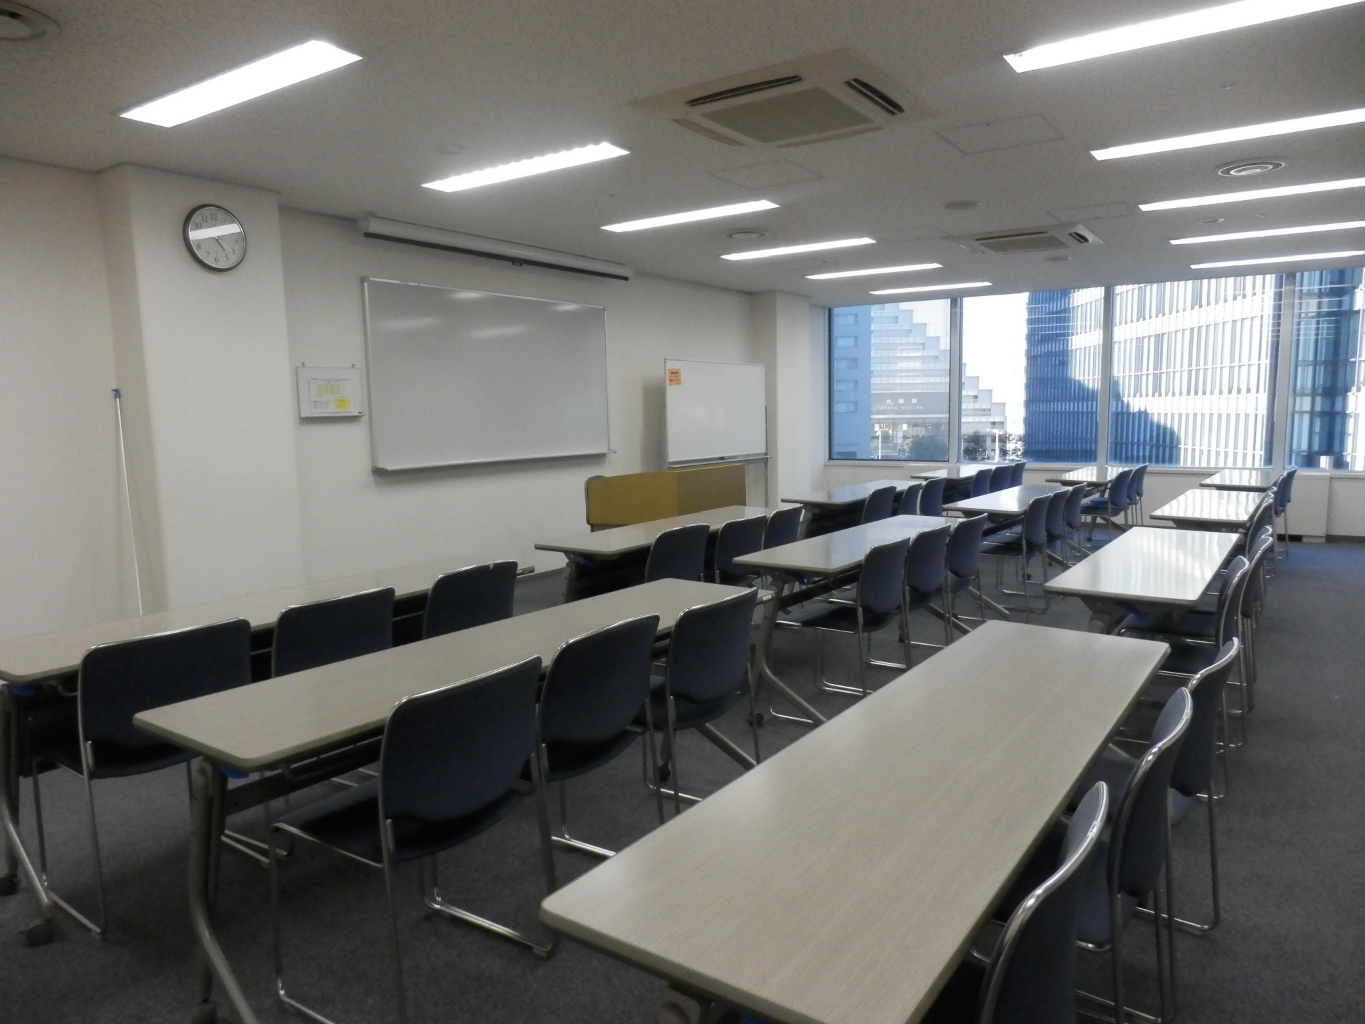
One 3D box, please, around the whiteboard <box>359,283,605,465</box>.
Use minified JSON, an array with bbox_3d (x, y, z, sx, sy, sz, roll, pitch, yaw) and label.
[{"bbox_3d":[-1.299,-0.982,6.955,0.080,1.199,2.412,3,7,34],"label":"whiteboard"}]

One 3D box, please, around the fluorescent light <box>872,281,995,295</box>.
[{"bbox_3d":[2.561,-2.330,9.805,1.249,0.060,0.192,3,7,34],"label":"fluorescent light"}]

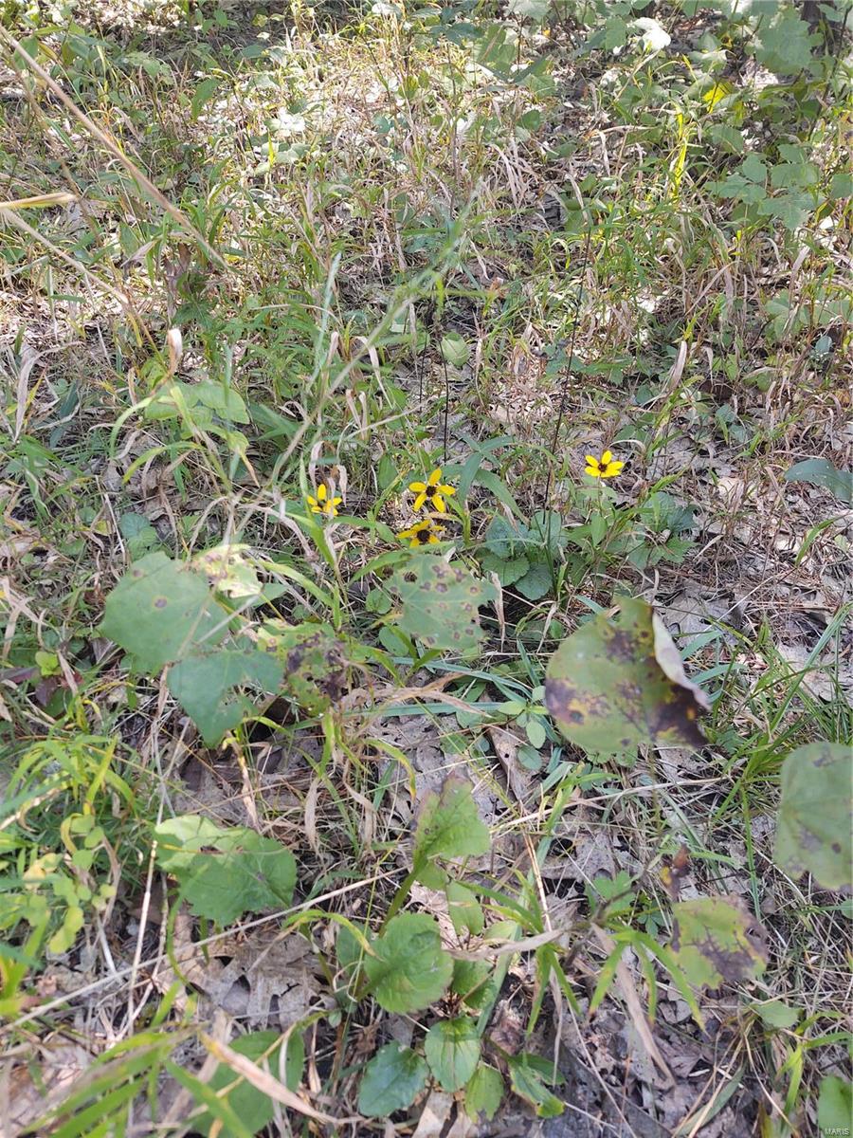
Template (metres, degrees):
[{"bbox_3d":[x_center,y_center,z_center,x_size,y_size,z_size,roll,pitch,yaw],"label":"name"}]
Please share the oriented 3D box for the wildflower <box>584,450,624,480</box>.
[{"bbox_3d":[0.208,-0.122,1.040,0.043,0.014,0.041,0,52,0],"label":"wildflower"}]

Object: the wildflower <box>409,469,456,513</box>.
[{"bbox_3d":[0.006,-0.086,0.970,0.050,0.016,0.048,0,78,0],"label":"wildflower"}]

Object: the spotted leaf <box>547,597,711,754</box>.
[{"bbox_3d":[0.124,0.066,0.550,0.092,0.030,0.088,7,71,7],"label":"spotted leaf"}]

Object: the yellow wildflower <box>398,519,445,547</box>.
[{"bbox_3d":[-0.005,-0.037,0.940,0.048,0.040,0.016,-1,16,-1],"label":"yellow wildflower"}]

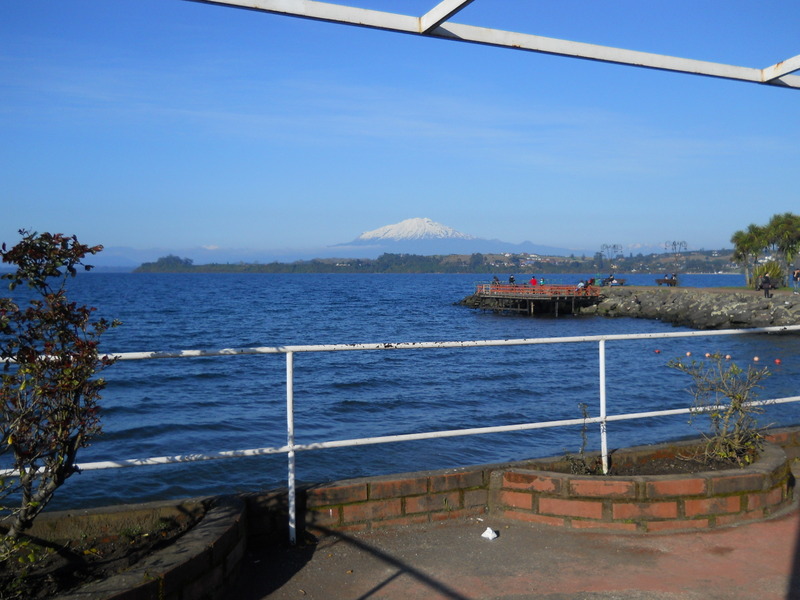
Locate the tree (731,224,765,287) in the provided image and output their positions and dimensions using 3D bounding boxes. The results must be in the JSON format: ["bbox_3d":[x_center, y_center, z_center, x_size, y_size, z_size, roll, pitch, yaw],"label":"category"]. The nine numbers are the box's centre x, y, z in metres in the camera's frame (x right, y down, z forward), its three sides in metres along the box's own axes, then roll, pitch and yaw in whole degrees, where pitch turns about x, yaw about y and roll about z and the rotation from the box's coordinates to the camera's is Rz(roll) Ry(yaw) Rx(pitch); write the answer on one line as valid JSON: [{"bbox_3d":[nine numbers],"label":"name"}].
[{"bbox_3d":[33.800,-4.209,82.909,3.400,6.000,3.400,1,2,17],"label":"tree"}]

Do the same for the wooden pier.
[{"bbox_3d":[11.300,0.017,71.036,6.300,2.400,9.200,-1,2,-34],"label":"wooden pier"}]

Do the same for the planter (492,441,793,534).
[{"bbox_3d":[1.414,1.003,4.539,1.882,0.275,0.768,-1,2,-28],"label":"planter"}]

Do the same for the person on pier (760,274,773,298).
[{"bbox_3d":[24.450,-0.943,56.998,0.500,1.670,0.360,0,2,-6],"label":"person on pier"}]

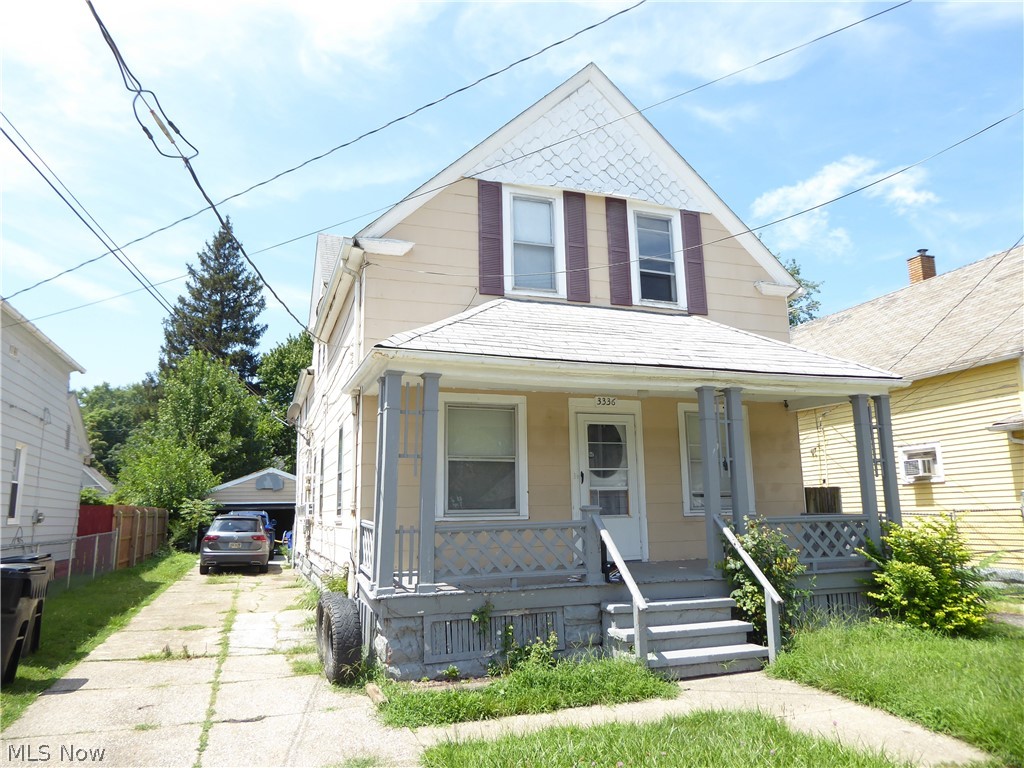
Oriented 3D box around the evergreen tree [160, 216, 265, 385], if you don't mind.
[{"bbox_3d":[-18.230,-0.613,45.334,7.007,20.489,7.007,3,-10,-19],"label":"evergreen tree"}]

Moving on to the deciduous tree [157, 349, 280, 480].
[{"bbox_3d":[-13.300,2.946,33.515,5.264,9.260,5.264,3,-10,-19],"label":"deciduous tree"}]

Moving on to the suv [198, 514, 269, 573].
[{"bbox_3d":[-8.383,4.818,22.612,1.840,1.670,4.650,3,-10,-19],"label":"suv"}]

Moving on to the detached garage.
[{"bbox_3d":[-10.786,5.718,32.912,5.900,3.518,6.200,3,-10,-19],"label":"detached garage"}]

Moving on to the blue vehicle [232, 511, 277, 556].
[{"bbox_3d":[-10.423,6.017,29.287,1.880,1.770,4.650,2,-10,-19],"label":"blue vehicle"}]

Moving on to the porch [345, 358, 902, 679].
[{"bbox_3d":[1.478,1.472,8.791,6.514,3.060,3.361,3,-10,-19],"label":"porch"}]

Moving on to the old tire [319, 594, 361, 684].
[{"bbox_3d":[-1.589,2.397,6.905,0.243,0.765,0.765,3,-10,-19],"label":"old tire"}]

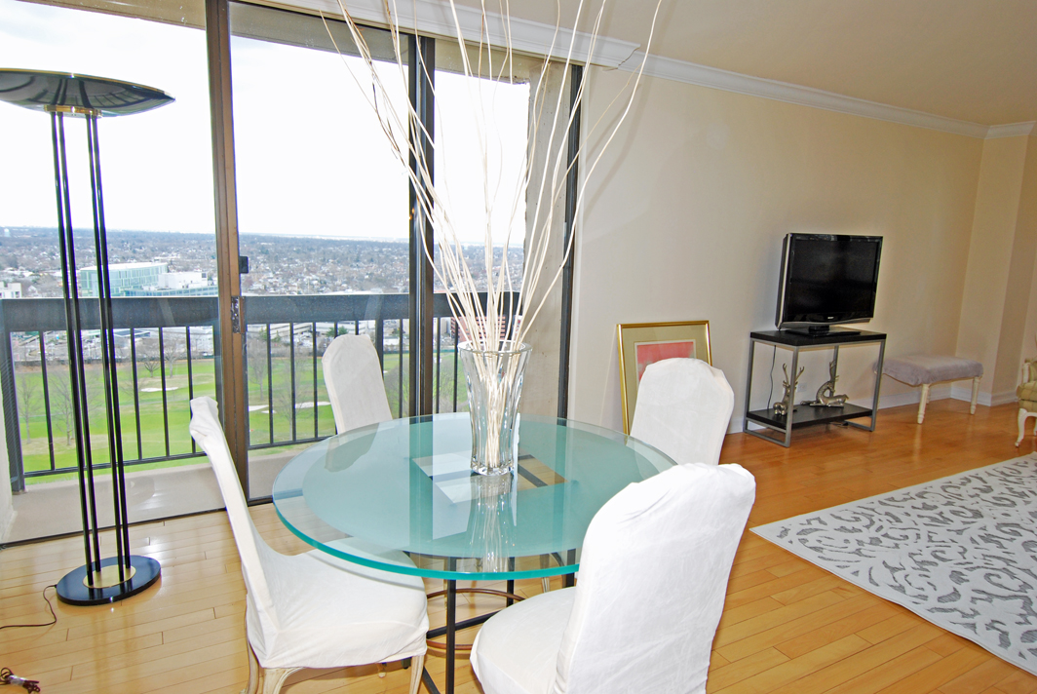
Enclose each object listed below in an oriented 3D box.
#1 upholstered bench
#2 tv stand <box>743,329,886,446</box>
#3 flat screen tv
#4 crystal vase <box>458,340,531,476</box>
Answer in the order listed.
[{"bbox_3d":[3.530,0.341,5.224,0.860,0.478,0.430,-3,11,-28],"label":"upholstered bench"},{"bbox_3d":[2.237,0.275,4.559,0.986,0.756,0.385,-3,11,-28],"label":"tv stand"},{"bbox_3d":[2.273,-0.448,4.426,1.037,0.715,0.246,-3,11,-28],"label":"flat screen tv"},{"bbox_3d":[-0.064,0.165,1.618,0.194,0.343,0.194,2,10,0],"label":"crystal vase"}]

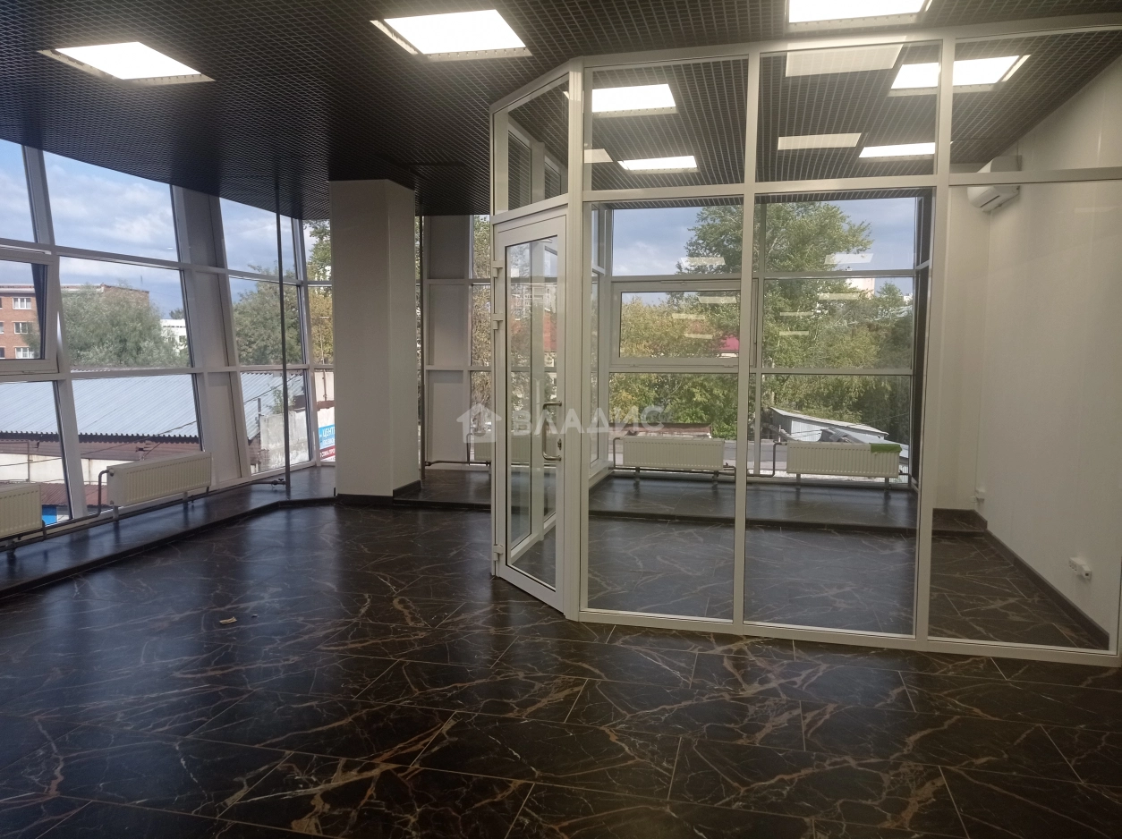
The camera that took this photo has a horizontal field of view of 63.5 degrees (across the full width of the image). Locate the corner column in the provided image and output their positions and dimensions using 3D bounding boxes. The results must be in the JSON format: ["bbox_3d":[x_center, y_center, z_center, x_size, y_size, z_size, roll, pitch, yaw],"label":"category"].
[{"bbox_3d":[-1.687,-0.701,8.308,0.550,2.843,0.570,1,5,13],"label":"corner column"}]

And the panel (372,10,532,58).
[{"bbox_3d":[-0.488,-1.802,4.205,0.580,0.050,0.580,1,5,13],"label":"panel"}]

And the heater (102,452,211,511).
[{"bbox_3d":[-3.198,0.467,7.292,0.120,0.305,1.080,2,5,15],"label":"heater"}]

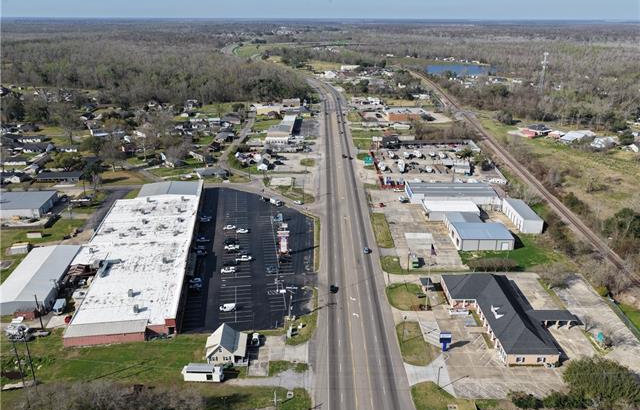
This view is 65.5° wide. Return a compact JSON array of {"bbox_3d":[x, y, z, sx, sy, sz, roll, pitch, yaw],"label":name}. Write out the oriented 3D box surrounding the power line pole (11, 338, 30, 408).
[{"bbox_3d":[-77.032,43.488,128.439,0.500,22.000,0.500,0,21,0],"label":"power line pole"}]

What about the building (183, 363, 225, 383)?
[{"bbox_3d":[-33.457,48.383,142.819,10.400,3.100,3.600,1,21,1],"label":"building"}]

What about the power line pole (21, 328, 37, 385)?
[{"bbox_3d":[-76.827,42.647,132.077,0.500,21.000,0.500,0,21,0],"label":"power line pole"}]

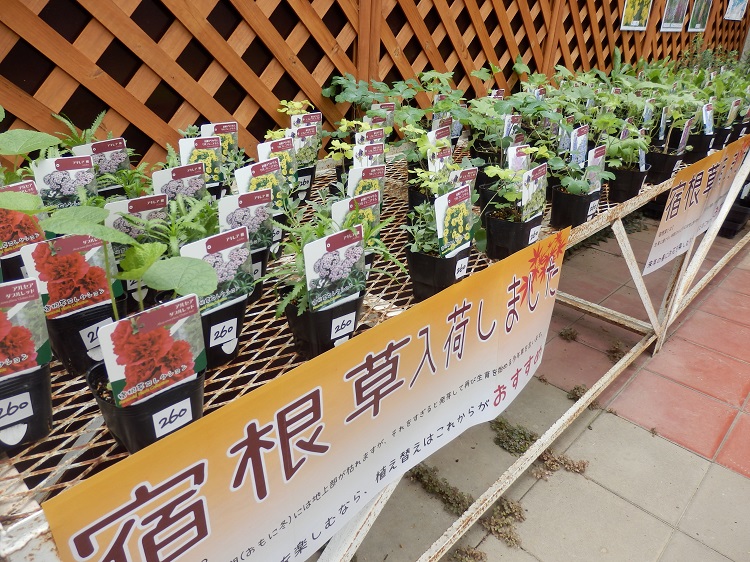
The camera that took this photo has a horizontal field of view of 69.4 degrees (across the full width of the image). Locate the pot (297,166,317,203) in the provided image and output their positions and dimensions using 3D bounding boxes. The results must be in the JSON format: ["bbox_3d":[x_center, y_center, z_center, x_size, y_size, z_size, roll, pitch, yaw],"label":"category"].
[{"bbox_3d":[-0.172,-0.206,1.140,0.079,0.076,0.079,1,26,-1],"label":"pot"}]

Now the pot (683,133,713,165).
[{"bbox_3d":[0.901,-0.377,1.536,0.079,0.076,0.079,-22,35,-38],"label":"pot"}]

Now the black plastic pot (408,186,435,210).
[{"bbox_3d":[0.102,-0.128,0.981,0.074,0.078,0.074,23,34,36],"label":"black plastic pot"}]

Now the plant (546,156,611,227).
[{"bbox_3d":[0.385,-0.173,1.025,0.093,0.144,0.091,-22,35,-38],"label":"plant"}]

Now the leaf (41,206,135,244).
[{"bbox_3d":[-0.209,-0.040,0.394,0.068,0.023,0.050,-12,30,-26],"label":"leaf"}]

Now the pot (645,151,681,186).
[{"bbox_3d":[0.704,-0.282,1.337,0.079,0.076,0.079,-22,35,-38],"label":"pot"}]

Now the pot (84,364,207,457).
[{"bbox_3d":[-0.197,0.113,0.481,0.078,0.078,0.078,23,34,36],"label":"pot"}]

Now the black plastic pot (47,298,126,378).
[{"bbox_3d":[-0.319,0.057,0.605,0.079,0.076,0.079,1,26,-1],"label":"black plastic pot"}]

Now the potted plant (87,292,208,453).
[{"bbox_3d":[-0.200,0.082,0.475,0.083,0.151,0.083,-22,35,-38],"label":"potted plant"}]

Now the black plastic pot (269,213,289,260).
[{"bbox_3d":[-0.181,-0.073,0.853,0.074,0.078,0.074,1,27,-1],"label":"black plastic pot"}]

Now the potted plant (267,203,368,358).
[{"bbox_3d":[-0.065,0.008,0.623,0.097,0.157,0.097,1,26,-1],"label":"potted plant"}]

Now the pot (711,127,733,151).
[{"bbox_3d":[1.023,-0.425,1.635,0.074,0.078,0.074,23,34,36],"label":"pot"}]

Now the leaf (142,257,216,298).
[{"bbox_3d":[-0.157,-0.004,0.438,0.056,0.019,0.048,-8,28,-20],"label":"leaf"}]

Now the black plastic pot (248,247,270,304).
[{"bbox_3d":[-0.194,-0.015,0.754,0.079,0.076,0.079,1,26,-1],"label":"black plastic pot"}]

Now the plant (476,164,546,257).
[{"bbox_3d":[0.228,-0.113,0.887,0.091,0.151,0.091,-22,35,-38],"label":"plant"}]

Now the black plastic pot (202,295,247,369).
[{"bbox_3d":[-0.188,0.051,0.605,0.074,0.078,0.074,1,27,-1],"label":"black plastic pot"}]

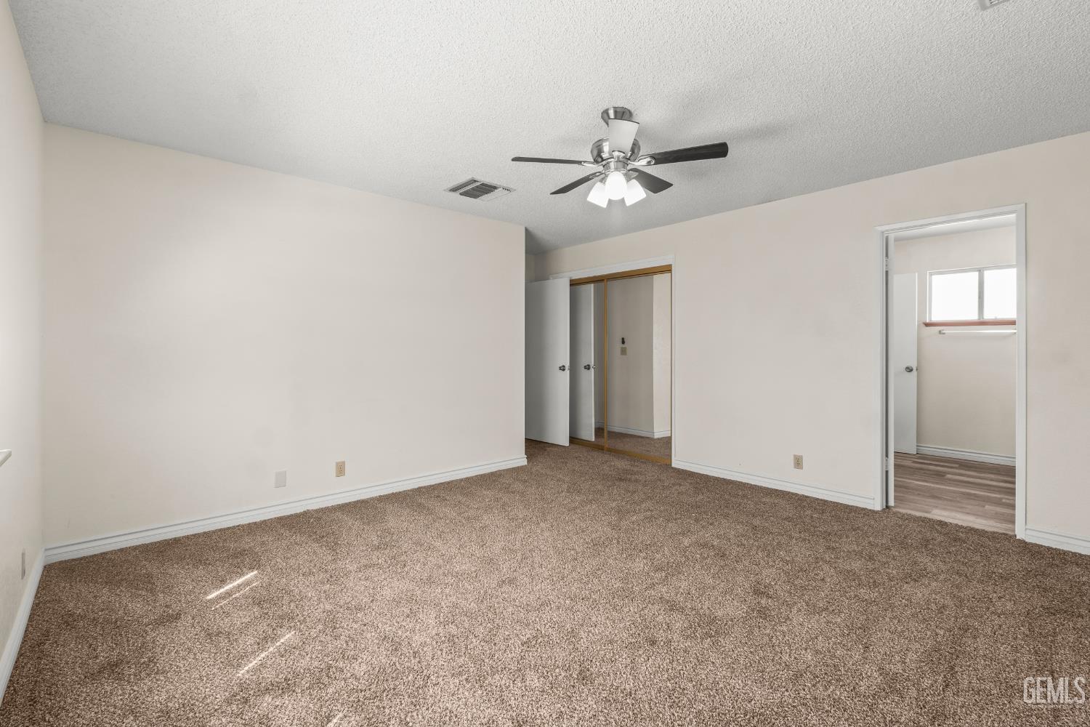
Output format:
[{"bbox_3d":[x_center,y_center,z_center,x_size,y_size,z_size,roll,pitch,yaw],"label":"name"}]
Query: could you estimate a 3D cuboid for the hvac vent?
[{"bbox_3d":[-0.520,-1.380,3.645,0.410,0.030,0.410,-1,1,-43],"label":"hvac vent"}]

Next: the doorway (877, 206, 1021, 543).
[{"bbox_3d":[2.780,0.055,3.130,0.130,2.070,0.760,-1,1,-43],"label":"doorway"}]

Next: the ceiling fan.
[{"bbox_3d":[0.384,-1.100,2.450,1.100,0.500,1.090,0,1,0],"label":"ceiling fan"}]

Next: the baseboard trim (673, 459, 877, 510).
[{"bbox_3d":[1.885,1.030,3.990,0.016,0.090,1.650,-1,1,-43],"label":"baseboard trim"}]

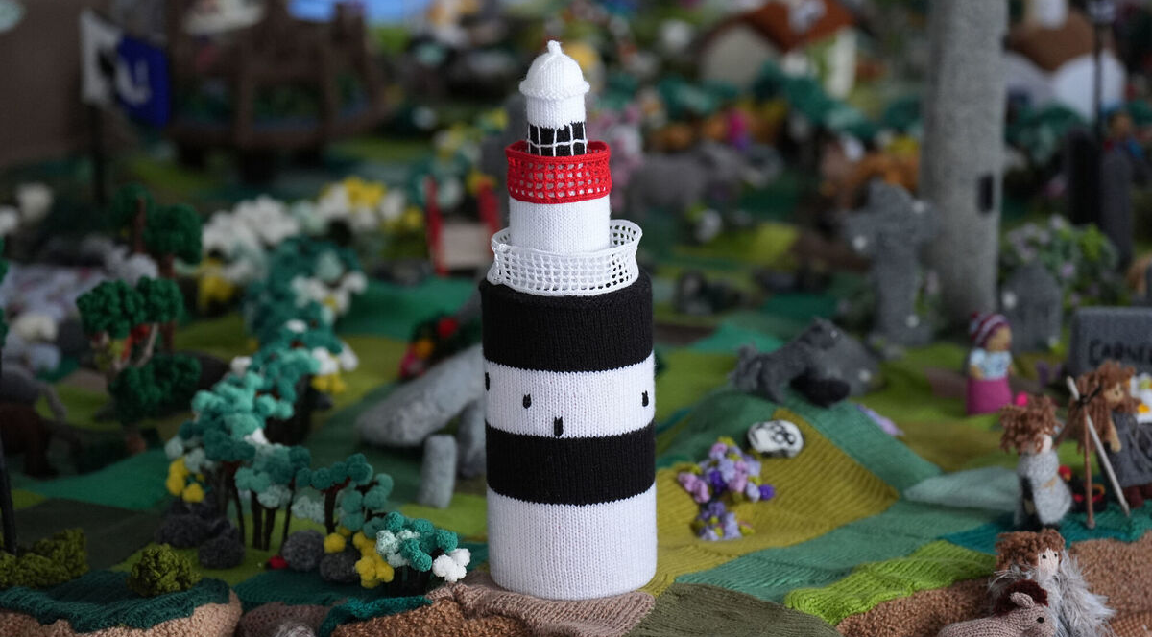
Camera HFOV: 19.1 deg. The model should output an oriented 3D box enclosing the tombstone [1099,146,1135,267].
[{"bbox_3d":[0.527,-0.106,3.336,0.034,0.123,0.022,-2,14,-10],"label":"tombstone"}]

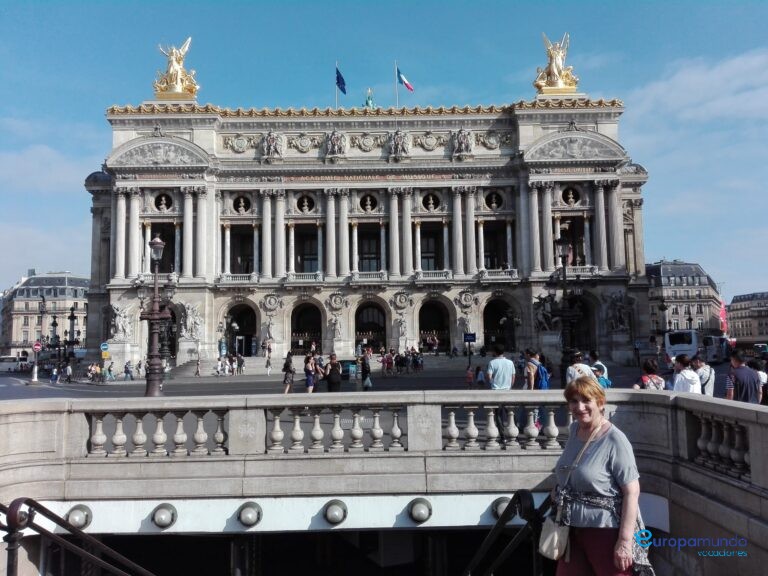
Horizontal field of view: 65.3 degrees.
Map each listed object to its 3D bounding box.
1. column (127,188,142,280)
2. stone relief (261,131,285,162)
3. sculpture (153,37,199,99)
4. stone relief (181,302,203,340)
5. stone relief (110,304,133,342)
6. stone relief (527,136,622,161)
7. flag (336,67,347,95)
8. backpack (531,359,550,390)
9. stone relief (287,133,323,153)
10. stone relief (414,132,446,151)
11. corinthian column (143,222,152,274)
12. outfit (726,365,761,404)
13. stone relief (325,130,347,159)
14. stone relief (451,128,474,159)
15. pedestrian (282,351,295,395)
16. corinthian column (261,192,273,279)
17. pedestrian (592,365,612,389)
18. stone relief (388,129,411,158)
[{"bbox_3d":[-28.256,-6.274,67.906,1.400,10.461,1.400,-1,-6,0],"label":"column"},{"bbox_3d":[-13.267,-16.991,71.272,2.842,3.874,1.100,-1,-6,-2],"label":"stone relief"},{"bbox_3d":[-25.322,-26.832,73.011,5.650,8.050,3.600,-1,-4,-1],"label":"sculpture"},{"bbox_3d":[-21.149,3.707,65.896,2.580,4.340,1.600,-1,-4,-1],"label":"stone relief"},{"bbox_3d":[-28.825,3.817,65.902,2.500,4.123,1.300,-1,-6,0],"label":"stone relief"},{"bbox_3d":[22.305,-16.542,70.507,11.171,3.160,0.700,-1,-6,-2],"label":"stone relief"},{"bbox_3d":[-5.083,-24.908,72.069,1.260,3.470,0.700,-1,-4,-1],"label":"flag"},{"bbox_3d":[3.180,1.751,11.969,0.240,0.540,0.330,-7,-9,41],"label":"backpack"},{"bbox_3d":[-9.453,-17.300,71.222,4.275,2.462,0.500,-1,-6,-1],"label":"stone relief"},{"bbox_3d":[5.560,-17.408,71.167,4.158,2.446,0.500,-1,-6,0],"label":"stone relief"},{"bbox_3d":[-27.041,-4.560,68.489,0.850,6.091,0.850,-1,-6,-1],"label":"corinthian column"},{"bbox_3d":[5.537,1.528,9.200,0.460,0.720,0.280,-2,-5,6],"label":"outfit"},{"bbox_3d":[-5.419,-16.035,66.933,2.340,3.100,0.900,-1,-5,-2],"label":"stone relief"},{"bbox_3d":[9.429,-17.362,71.949,2.895,3.849,1.100,-1,-6,-2],"label":"stone relief"},{"bbox_3d":[-3.505,3.206,22.105,0.480,1.680,0.460,0,-7,-6],"label":"pedestrian"},{"bbox_3d":[-13.634,-6.319,69.741,1.400,10.461,1.400,-1,-6,0],"label":"corinthian column"},{"bbox_3d":[3.834,2.017,10.423,0.360,1.360,0.400,-1,-6,0],"label":"pedestrian"},{"bbox_3d":[1.784,-17.069,71.237,2.740,3.400,1.100,-1,-4,-1],"label":"stone relief"}]

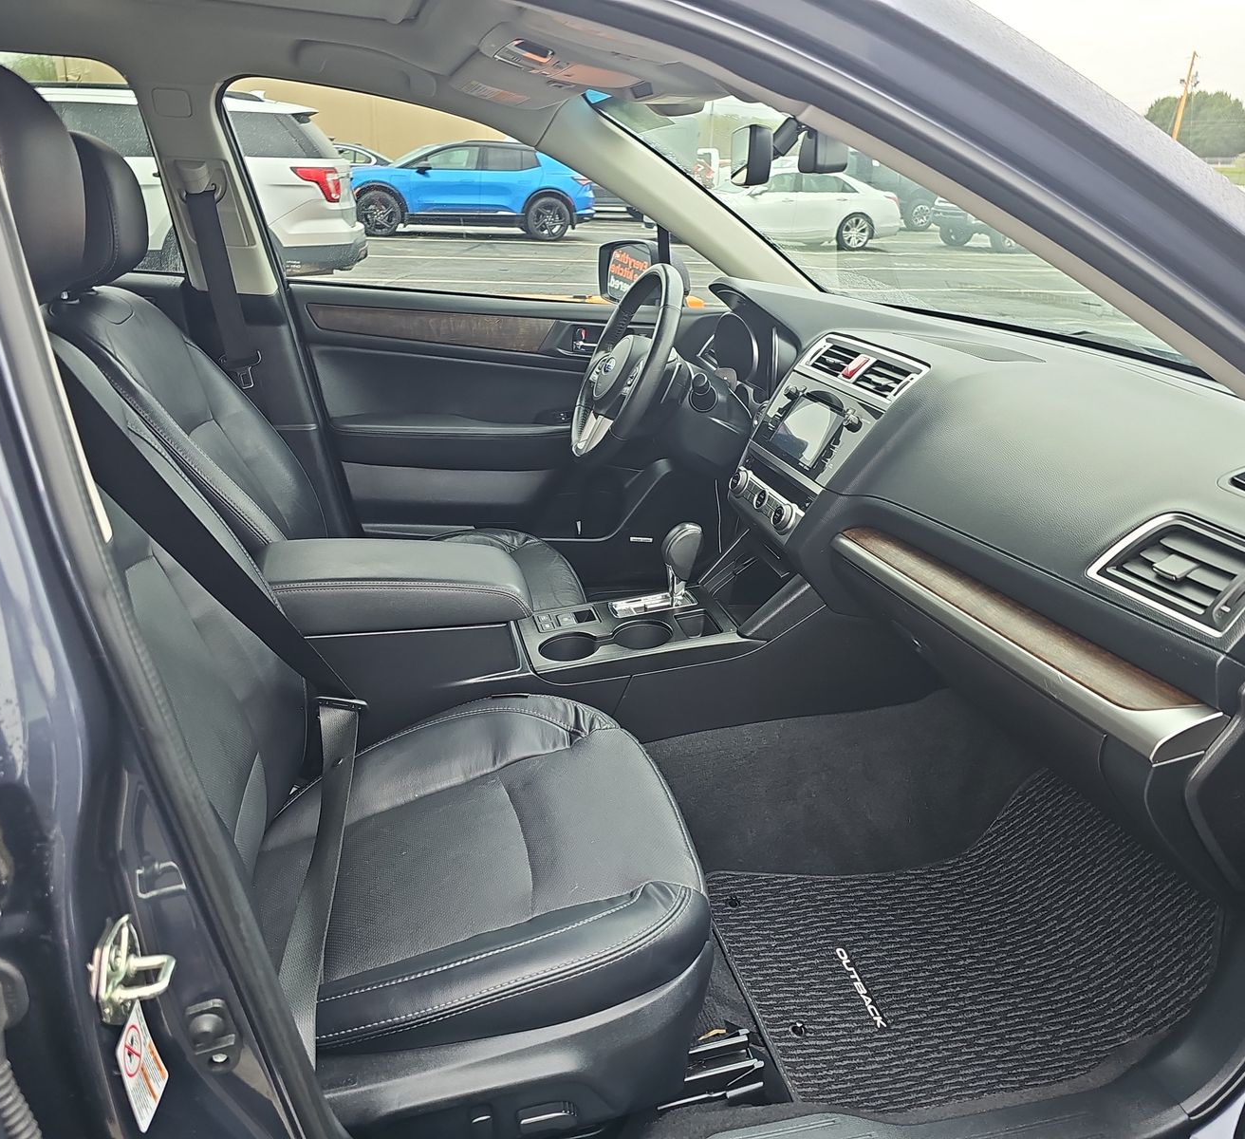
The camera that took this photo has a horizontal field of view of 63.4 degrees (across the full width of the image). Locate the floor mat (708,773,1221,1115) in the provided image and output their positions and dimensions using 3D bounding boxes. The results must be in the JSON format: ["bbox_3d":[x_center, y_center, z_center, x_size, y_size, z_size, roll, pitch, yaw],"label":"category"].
[{"bbox_3d":[0.488,0.493,1.507,0.630,0.220,0.470,-4,23,-14],"label":"floor mat"}]

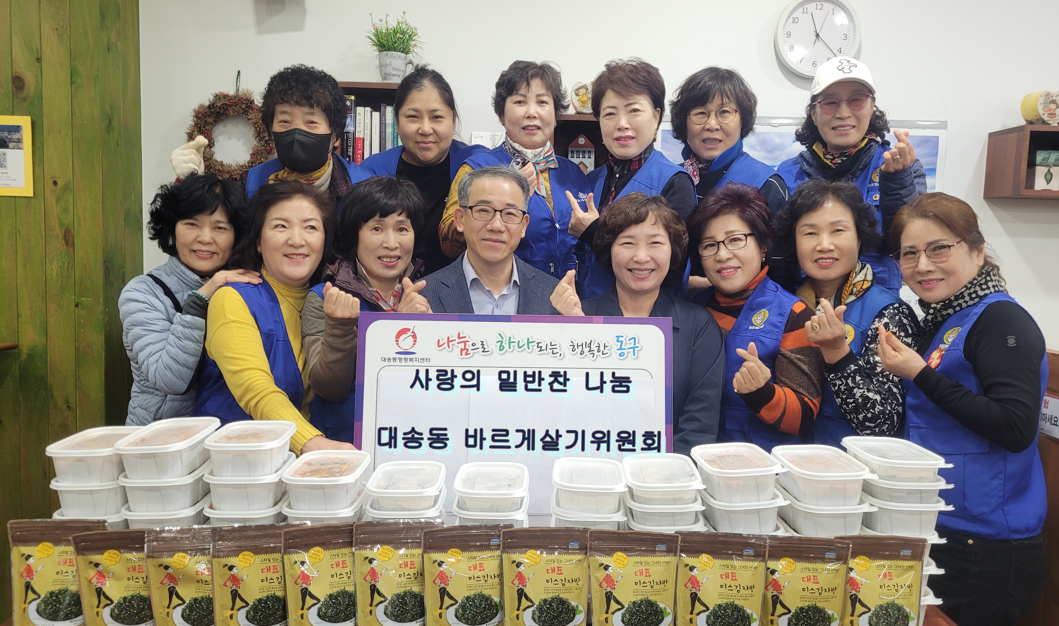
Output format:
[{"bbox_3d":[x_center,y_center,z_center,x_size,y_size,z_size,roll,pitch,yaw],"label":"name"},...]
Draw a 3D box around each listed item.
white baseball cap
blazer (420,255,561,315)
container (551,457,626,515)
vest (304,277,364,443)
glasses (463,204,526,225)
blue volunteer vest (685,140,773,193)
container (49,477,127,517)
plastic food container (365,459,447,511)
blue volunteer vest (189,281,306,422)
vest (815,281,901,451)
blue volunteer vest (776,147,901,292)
[{"bbox_3d":[0.852,-0.642,2.170,0.170,0.128,0.250,0,15,15],"label":"white baseball cap"},{"bbox_3d":[-0.093,0.186,1.975,0.480,0.660,0.270,0,4,-6],"label":"blazer"},{"bbox_3d":[0.105,0.304,1.410,0.130,0.047,0.182,2,5,2],"label":"container"},{"bbox_3d":[-0.342,0.219,1.873,0.400,0.600,0.250,0,4,-11],"label":"vest"},{"bbox_3d":[-0.089,-0.239,1.944,0.143,0.043,0.145,5,5,-8],"label":"glasses"},{"bbox_3d":[0.487,-0.125,2.050,0.390,0.590,0.260,2,5,14],"label":"blue volunteer vest"},{"bbox_3d":[-0.746,0.307,1.423,0.131,0.058,0.183,1,5,-2],"label":"container"},{"bbox_3d":[-0.215,0.307,1.410,0.130,0.038,0.182,2,5,0],"label":"plastic food container"},{"bbox_3d":[-0.588,0.226,1.813,0.400,0.600,0.260,-1,5,-24],"label":"blue volunteer vest"},{"bbox_3d":[0.672,0.225,1.760,0.390,0.590,0.260,3,5,21],"label":"vest"},{"bbox_3d":[0.856,-0.146,2.210,0.410,0.600,0.270,2,5,15],"label":"blue volunteer vest"}]

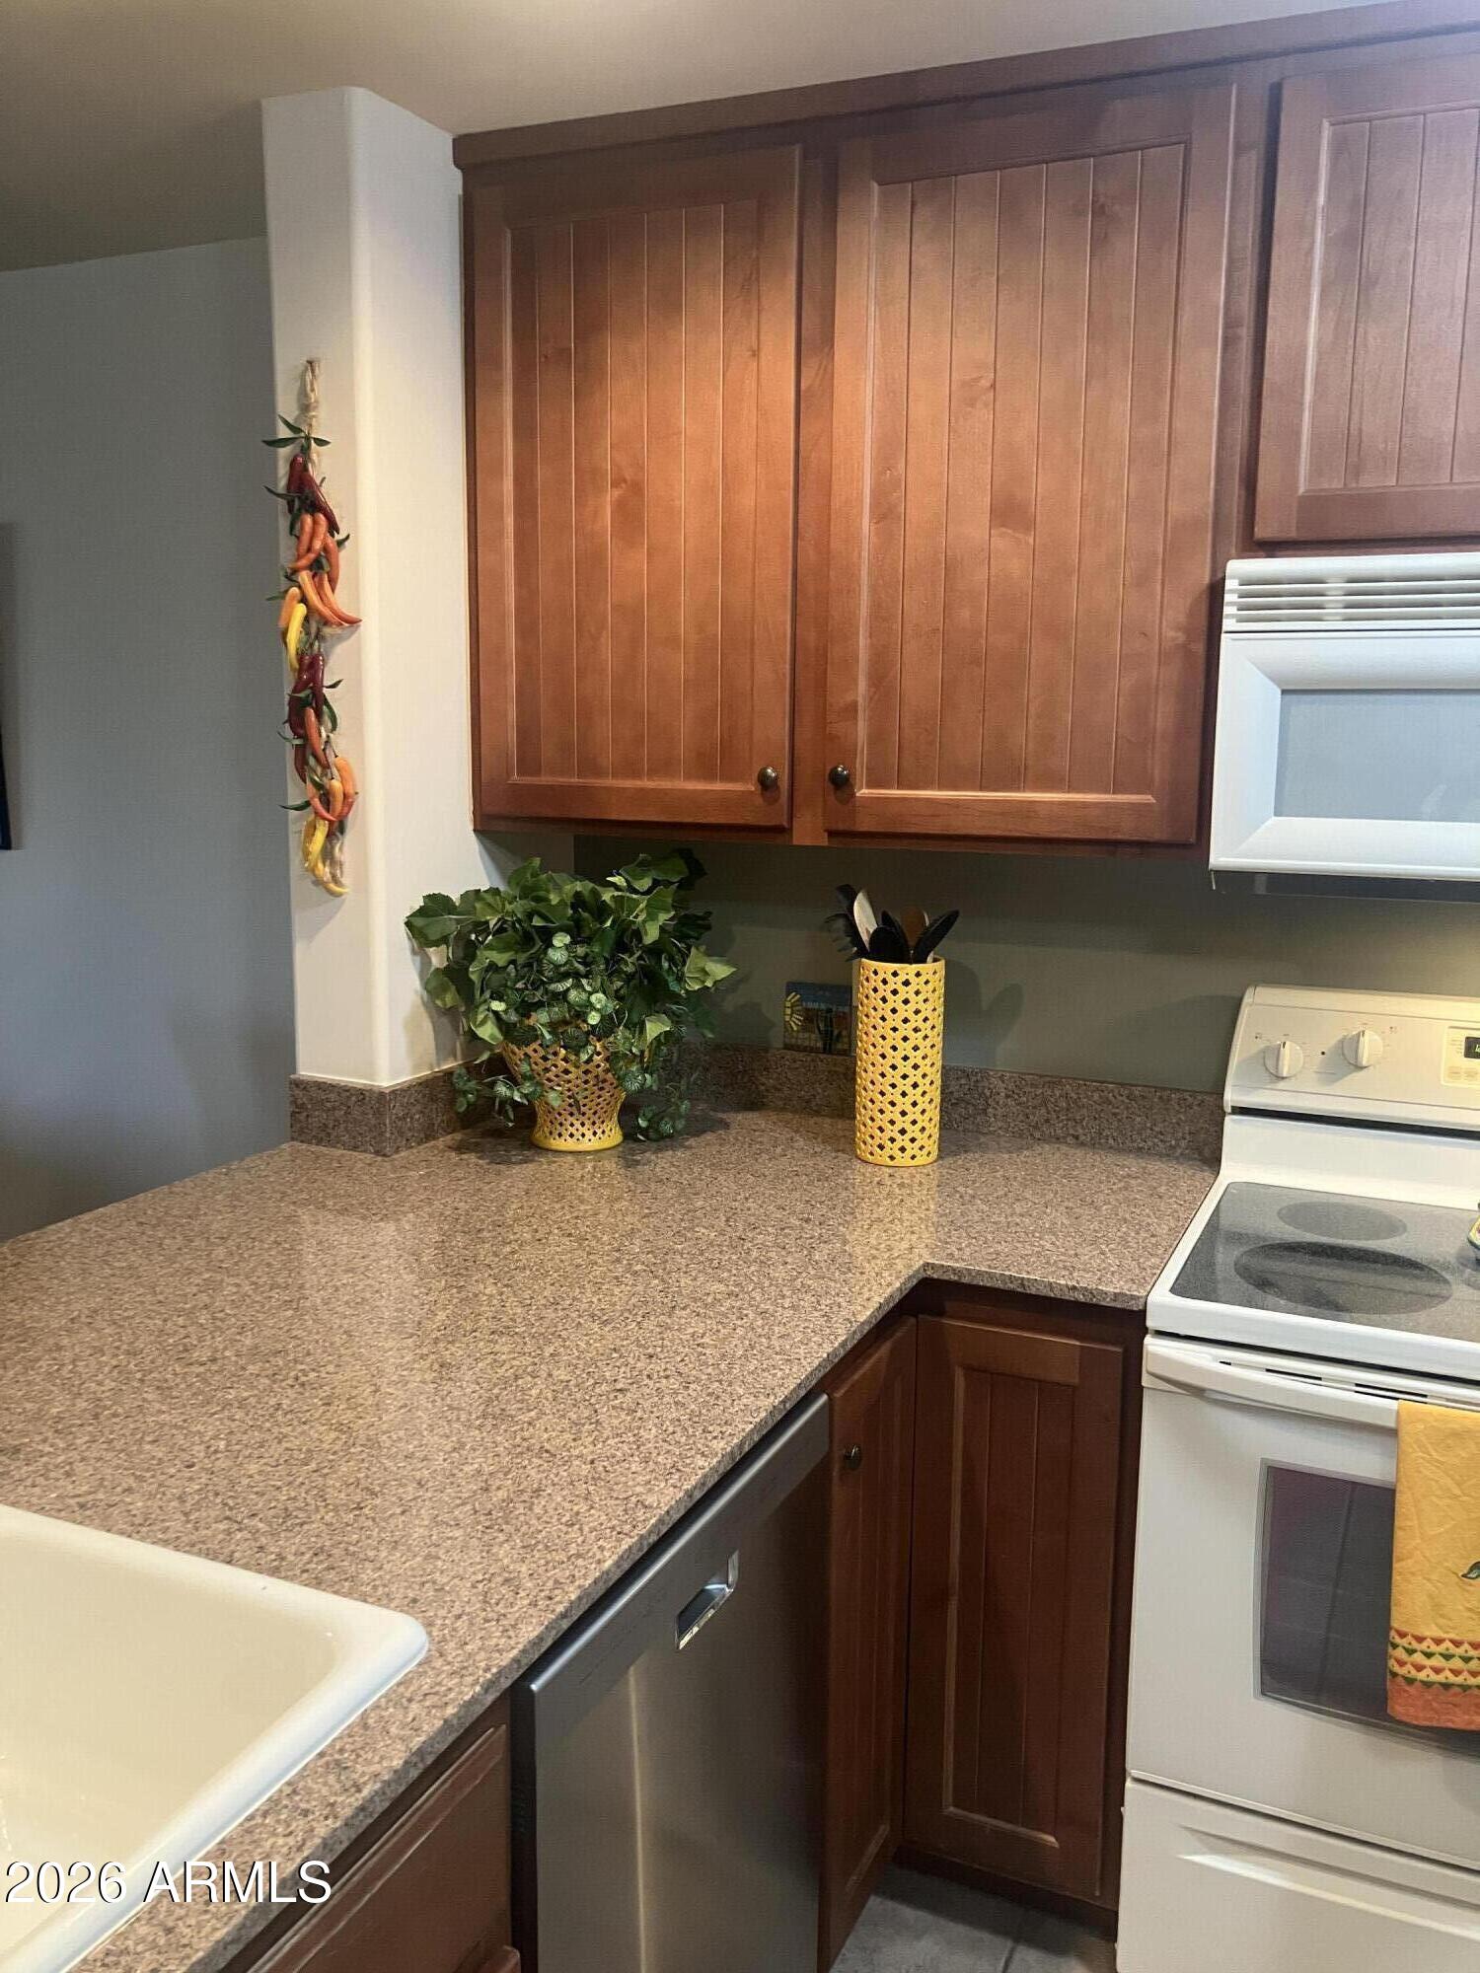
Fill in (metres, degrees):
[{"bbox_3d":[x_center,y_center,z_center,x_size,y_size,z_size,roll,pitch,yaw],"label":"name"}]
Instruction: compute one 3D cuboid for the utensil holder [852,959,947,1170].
[{"bbox_3d":[0.233,0.110,2.328,0.125,0.284,0.125,1,9,0],"label":"utensil holder"}]

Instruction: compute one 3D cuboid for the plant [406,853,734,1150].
[{"bbox_3d":[-0.241,0.024,2.375,0.470,0.430,0.420,4,9,24],"label":"plant"}]

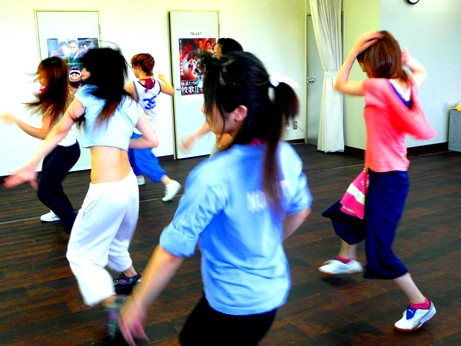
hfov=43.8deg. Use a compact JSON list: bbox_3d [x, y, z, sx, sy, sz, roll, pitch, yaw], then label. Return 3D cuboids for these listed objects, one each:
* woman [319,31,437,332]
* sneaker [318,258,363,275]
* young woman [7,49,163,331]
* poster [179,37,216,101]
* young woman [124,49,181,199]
[{"bbox_3d":[0.826,-0.022,3.240,0.720,1.530,0.620,5,14,26],"label":"woman"},{"bbox_3d":[0.696,0.592,3.627,0.270,0.095,0.095,-1,13,4],"label":"sneaker"},{"bbox_3d":[-0.764,0.066,3.150,0.600,1.480,0.730,9,16,38],"label":"young woman"},{"bbox_3d":[-0.412,-1.356,7.541,0.545,0.800,0.015,-8,14,-28],"label":"poster"},{"bbox_3d":[-0.803,-0.520,5.900,0.700,1.430,0.580,9,16,38],"label":"young woman"}]

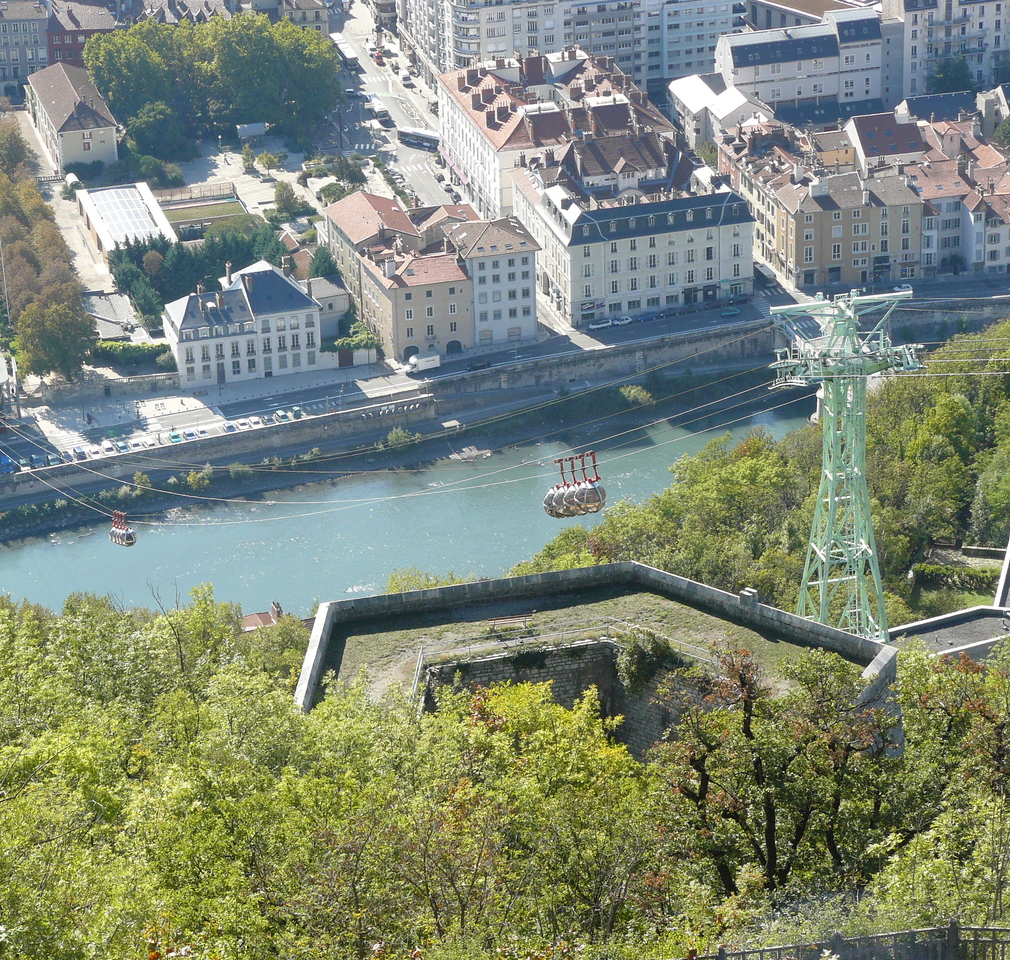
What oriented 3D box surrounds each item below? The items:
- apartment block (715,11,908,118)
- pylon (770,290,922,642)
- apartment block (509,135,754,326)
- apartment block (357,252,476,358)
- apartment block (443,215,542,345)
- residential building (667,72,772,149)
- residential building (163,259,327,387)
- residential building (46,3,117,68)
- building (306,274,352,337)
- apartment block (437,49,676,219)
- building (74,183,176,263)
[{"bbox_3d":[63.240,-85.390,795.730,37.000,23.000,9.500,-8,26,-14],"label":"apartment block"},{"bbox_3d":[19.990,-0.920,227.120,8.800,22.300,5.000,-7,25,-11],"label":"pylon"},{"bbox_3d":[23.210,-48.560,722.080,36.000,20.500,43.500,-8,26,-14],"label":"apartment block"},{"bbox_3d":[-16.190,-34.170,699.360,14.800,15.600,20.000,-9,26,-16],"label":"apartment block"},{"bbox_3d":[-2.230,-36.580,680.740,13.600,19.000,16.000,-8,26,-14],"label":"apartment block"},{"bbox_3d":[44.370,-75.690,789.890,16.000,11.300,22.500,-8,26,-14],"label":"residential building"},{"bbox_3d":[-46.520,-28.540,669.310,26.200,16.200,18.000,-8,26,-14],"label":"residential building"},{"bbox_3d":[-90.580,-93.620,826.540,14.400,19.500,13.000,-2,25,-1],"label":"residential building"},{"bbox_3d":[-32.210,-30.650,681.310,9.000,9.200,7.000,-8,26,-14],"label":"building"},{"bbox_3d":[9.810,-69.170,765.280,36.500,22.000,47.000,-8,26,-14],"label":"apartment block"},{"bbox_3d":[-71.190,-47.810,725.500,13.500,4.800,32.300,-8,26,-14],"label":"building"}]

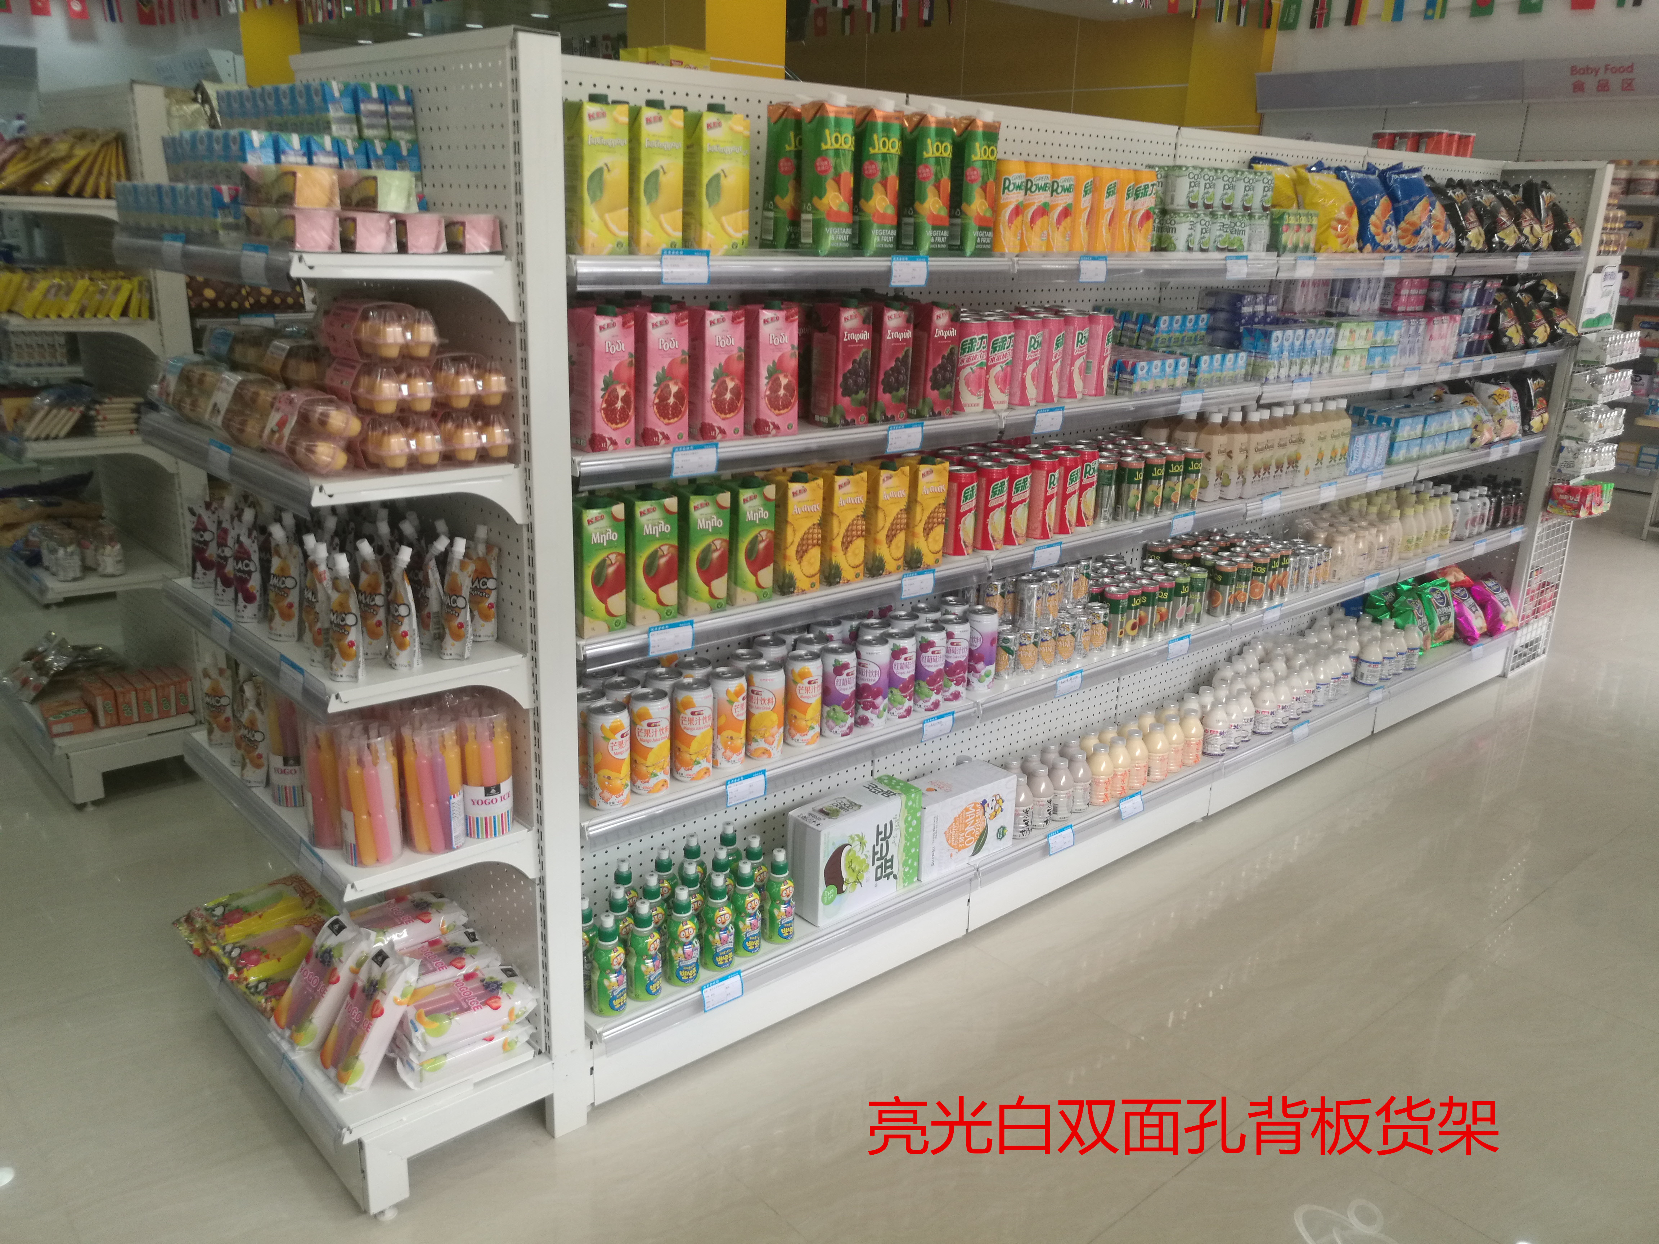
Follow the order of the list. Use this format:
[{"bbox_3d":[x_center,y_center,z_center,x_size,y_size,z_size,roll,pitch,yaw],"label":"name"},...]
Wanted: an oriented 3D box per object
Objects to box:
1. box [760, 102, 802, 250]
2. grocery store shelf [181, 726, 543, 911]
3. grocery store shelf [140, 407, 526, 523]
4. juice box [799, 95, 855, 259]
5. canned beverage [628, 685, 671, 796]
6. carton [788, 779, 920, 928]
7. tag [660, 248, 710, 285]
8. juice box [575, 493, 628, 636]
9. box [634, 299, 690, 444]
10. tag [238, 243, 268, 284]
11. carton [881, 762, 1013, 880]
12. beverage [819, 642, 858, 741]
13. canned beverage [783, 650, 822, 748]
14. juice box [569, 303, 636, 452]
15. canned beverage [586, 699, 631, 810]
[{"bbox_3d":[-0.063,-0.741,2.156,0.070,0.243,0.070,-12,22,-37],"label":"box"},{"bbox_3d":[-0.807,0.300,2.172,0.308,0.087,0.729,-13,23,-40],"label":"grocery store shelf"},{"bbox_3d":[-0.768,-0.245,1.949,0.300,0.096,0.728,-13,23,-40],"label":"grocery store shelf"},{"bbox_3d":[-0.005,-0.723,2.104,0.068,0.251,0.064,-12,22,-37],"label":"juice box"},{"bbox_3d":[-0.293,0.197,2.125,0.066,0.168,0.066,2,18,-1],"label":"canned beverage"},{"bbox_3d":[0.050,0.444,2.529,0.275,0.200,0.096,-14,24,-42],"label":"carton"},{"bbox_3d":[-0.208,-0.516,1.882,0.086,0.048,0.006,-13,23,-39],"label":"tag"},{"bbox_3d":[-0.366,-0.092,1.987,0.075,0.212,0.075,-15,25,-42],"label":"juice box"},{"bbox_3d":[-0.271,-0.387,2.003,0.072,0.213,0.073,-12,22,-37],"label":"box"},{"bbox_3d":[-0.686,-0.426,1.544,0.007,0.051,0.089,-13,23,-39],"label":"tag"},{"bbox_3d":[0.259,0.409,2.707,0.272,0.166,0.102,-13,23,-39],"label":"carton"},{"bbox_3d":[0.018,0.126,2.415,0.066,0.167,0.066,2,17,-1],"label":"beverage"},{"bbox_3d":[-0.046,0.139,2.334,0.066,0.168,0.066,2,18,-1],"label":"canned beverage"},{"bbox_3d":[-0.337,-0.361,1.903,0.073,0.208,0.073,-13,23,-39],"label":"juice box"},{"bbox_3d":[-0.354,0.216,2.083,0.067,0.166,0.067,2,17,-1],"label":"canned beverage"}]

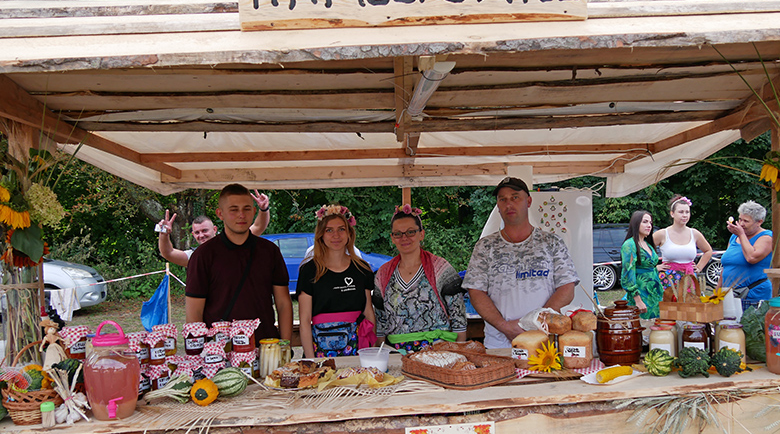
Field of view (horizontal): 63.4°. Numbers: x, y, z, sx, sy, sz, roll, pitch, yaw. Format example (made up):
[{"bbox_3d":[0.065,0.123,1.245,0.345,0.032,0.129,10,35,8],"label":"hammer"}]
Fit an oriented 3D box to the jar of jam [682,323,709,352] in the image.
[{"bbox_3d":[1.189,0.501,2.460,0.099,0.155,0.099,-1,2,26],"label":"jar of jam"}]

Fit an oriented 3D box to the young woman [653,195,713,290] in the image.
[{"bbox_3d":[2.490,0.648,5.372,0.540,1.680,0.350,-2,2,13],"label":"young woman"}]

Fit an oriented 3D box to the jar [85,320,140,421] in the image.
[{"bbox_3d":[-0.930,0.501,2.123,0.193,0.322,0.235,-3,1,-23],"label":"jar"}]

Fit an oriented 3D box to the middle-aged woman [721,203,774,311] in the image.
[{"bbox_3d":[2.991,0.686,5.266,0.500,1.640,0.420,-1,2,41],"label":"middle-aged woman"}]

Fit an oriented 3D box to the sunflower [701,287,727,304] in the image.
[{"bbox_3d":[1.291,0.315,2.520,0.105,0.070,0.090,-2,1,3],"label":"sunflower"}]

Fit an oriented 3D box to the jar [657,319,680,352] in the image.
[{"bbox_3d":[1.116,0.500,2.539,0.103,0.148,0.103,-2,1,14],"label":"jar"}]

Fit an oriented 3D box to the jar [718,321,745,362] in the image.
[{"bbox_3d":[1.318,0.500,2.430,0.107,0.157,0.107,-1,2,36],"label":"jar"}]

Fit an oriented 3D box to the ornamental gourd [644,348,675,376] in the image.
[{"bbox_3d":[0.997,0.538,2.335,0.104,0.104,0.104,-2,1,3],"label":"ornamental gourd"}]

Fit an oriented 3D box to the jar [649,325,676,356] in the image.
[{"bbox_3d":[1.056,0.503,2.445,0.103,0.148,0.103,-2,1,14],"label":"jar"}]

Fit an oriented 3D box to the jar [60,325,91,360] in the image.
[{"bbox_3d":[-1.226,0.499,2.460,0.105,0.122,0.105,-3,1,-20],"label":"jar"}]

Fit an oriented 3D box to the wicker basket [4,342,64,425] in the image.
[{"bbox_3d":[-1.208,0.554,2.140,0.210,0.260,0.200,-3,2,-29],"label":"wicker basket"}]

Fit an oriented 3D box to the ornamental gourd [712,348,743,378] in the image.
[{"bbox_3d":[1.235,0.536,2.310,0.105,0.105,0.098,-1,2,28],"label":"ornamental gourd"}]

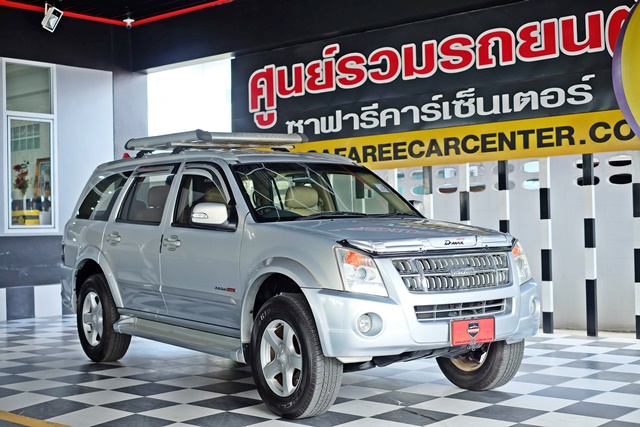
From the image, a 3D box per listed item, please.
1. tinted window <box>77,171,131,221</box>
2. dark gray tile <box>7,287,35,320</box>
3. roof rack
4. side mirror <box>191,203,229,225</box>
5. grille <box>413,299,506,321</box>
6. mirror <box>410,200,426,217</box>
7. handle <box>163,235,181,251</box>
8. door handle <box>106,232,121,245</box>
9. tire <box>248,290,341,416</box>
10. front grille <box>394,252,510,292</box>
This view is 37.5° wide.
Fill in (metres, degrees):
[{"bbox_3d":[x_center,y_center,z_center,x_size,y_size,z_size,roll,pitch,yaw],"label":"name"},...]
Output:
[{"bbox_3d":[-1.904,-0.138,8.313,0.050,0.430,0.970,24,-14,-32],"label":"tinted window"},{"bbox_3d":[-3.796,1.141,11.966,0.020,0.400,0.400,-1,-1,41],"label":"dark gray tile"},{"bbox_3d":[-0.889,-0.593,8.094,1.020,0.140,1.540,0,-1,-35],"label":"roof rack"},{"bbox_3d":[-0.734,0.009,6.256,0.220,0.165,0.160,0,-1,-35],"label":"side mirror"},{"bbox_3d":[0.842,0.568,5.591,0.730,0.090,0.070,0,-1,-35],"label":"grille"},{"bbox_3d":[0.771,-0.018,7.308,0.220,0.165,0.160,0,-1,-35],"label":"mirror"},{"bbox_3d":[-1.077,0.220,6.847,0.055,0.112,0.240,0,-1,-35],"label":"handle"},{"bbox_3d":[-1.688,0.213,7.732,0.055,0.112,0.240,0,-1,-35],"label":"door handle"},{"bbox_3d":[-0.141,0.858,5.705,0.240,0.745,0.745,0,-1,-35],"label":"tire"},{"bbox_3d":[0.824,0.354,5.616,0.920,0.205,0.120,0,-1,-35],"label":"front grille"}]

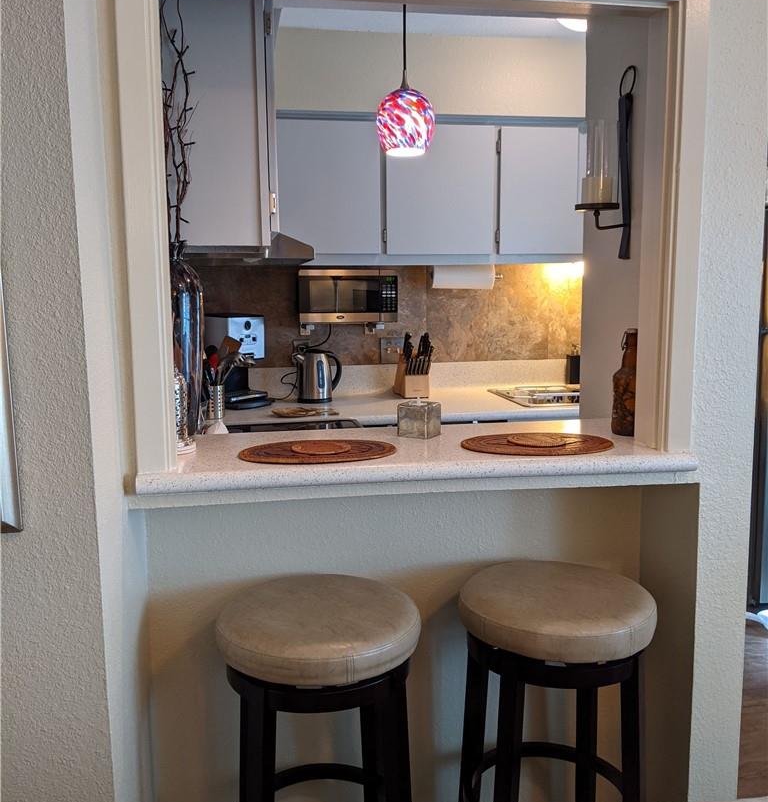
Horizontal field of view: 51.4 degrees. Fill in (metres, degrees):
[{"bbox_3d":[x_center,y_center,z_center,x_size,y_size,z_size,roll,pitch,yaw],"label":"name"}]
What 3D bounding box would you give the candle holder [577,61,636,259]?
[{"bbox_3d":[0.513,-0.549,1.846,0.133,0.437,0.098,-2,8,-10],"label":"candle holder"}]

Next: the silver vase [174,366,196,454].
[{"bbox_3d":[-0.425,0.001,1.590,0.100,0.200,0.100,-2,8,-10],"label":"silver vase"}]

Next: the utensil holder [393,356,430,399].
[{"bbox_3d":[0.119,-0.117,3.392,0.105,0.186,0.220,-2,8,-10],"label":"utensil holder"}]

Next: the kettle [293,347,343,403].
[{"bbox_3d":[-0.274,-0.107,3.234,0.205,0.215,0.150,-4,9,-27],"label":"kettle"}]

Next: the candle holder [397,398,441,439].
[{"bbox_3d":[0.080,0.039,1.744,0.072,0.075,0.072,5,9,35],"label":"candle holder"}]

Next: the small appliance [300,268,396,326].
[{"bbox_3d":[-0.166,-0.437,3.352,0.396,0.218,0.320,-2,8,-10],"label":"small appliance"}]

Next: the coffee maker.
[{"bbox_3d":[-0.659,-0.173,3.395,0.330,0.370,0.200,5,10,37],"label":"coffee maker"}]

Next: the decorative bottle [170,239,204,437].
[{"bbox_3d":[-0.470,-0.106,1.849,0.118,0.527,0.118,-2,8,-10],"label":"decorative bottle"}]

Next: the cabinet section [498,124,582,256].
[{"bbox_3d":[0.673,-0.954,3.707,0.394,0.557,0.320,-2,8,-10],"label":"cabinet section"}]

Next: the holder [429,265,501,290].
[{"bbox_3d":[0.355,-0.541,3.428,0.319,0.120,0.115,-2,8,-10],"label":"holder"}]

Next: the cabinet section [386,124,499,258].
[{"bbox_3d":[0.225,-0.939,3.630,0.498,0.555,0.320,-2,8,-10],"label":"cabinet section"}]

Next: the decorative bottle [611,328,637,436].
[{"bbox_3d":[0.542,-0.044,1.748,0.075,0.232,0.075,-2,8,-10],"label":"decorative bottle"}]

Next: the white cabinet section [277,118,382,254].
[{"bbox_3d":[-0.268,-0.926,3.546,0.476,0.554,0.320,-2,8,-10],"label":"white cabinet section"}]

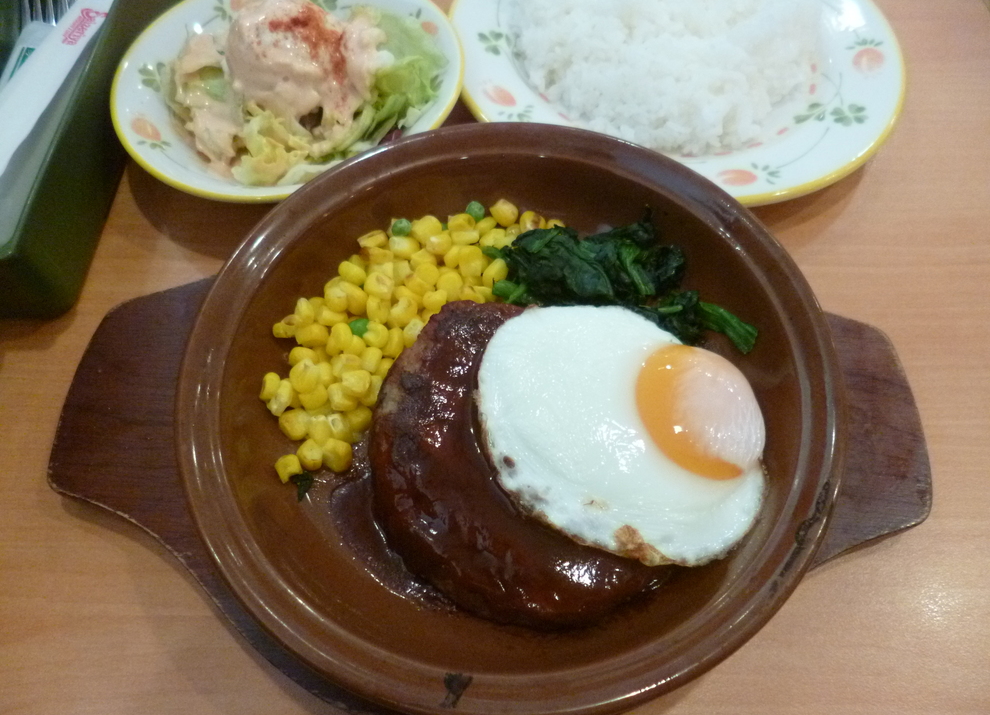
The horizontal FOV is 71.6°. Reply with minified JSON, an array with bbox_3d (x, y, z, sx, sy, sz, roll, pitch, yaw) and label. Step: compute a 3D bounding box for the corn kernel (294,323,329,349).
[{"bbox_3d":[-0.071,-0.009,0.266,0.013,0.008,0.009,0,61,0],"label":"corn kernel"}]

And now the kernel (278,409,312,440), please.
[{"bbox_3d":[-0.066,0.022,0.227,0.010,0.008,0.009,27,66,11],"label":"kernel"}]

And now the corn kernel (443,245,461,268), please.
[{"bbox_3d":[-0.017,-0.039,0.268,0.007,0.007,0.009,23,80,3],"label":"corn kernel"}]

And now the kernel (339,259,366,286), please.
[{"bbox_3d":[-0.055,-0.033,0.266,0.011,0.007,0.007,31,78,1],"label":"kernel"}]

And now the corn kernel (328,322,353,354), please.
[{"bbox_3d":[-0.053,-0.007,0.236,0.007,0.007,0.010,-16,65,-10],"label":"corn kernel"}]

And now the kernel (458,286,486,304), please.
[{"bbox_3d":[-0.009,-0.024,0.275,0.012,0.007,0.008,31,66,16],"label":"kernel"}]

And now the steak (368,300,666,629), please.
[{"bbox_3d":[0.012,0.031,0.246,0.108,0.023,0.122,-27,64,-14],"label":"steak"}]

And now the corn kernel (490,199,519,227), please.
[{"bbox_3d":[0.004,-0.055,0.261,0.011,0.008,0.010,38,68,16],"label":"corn kernel"}]

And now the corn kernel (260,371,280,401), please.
[{"bbox_3d":[-0.080,0.010,0.245,0.006,0.007,0.009,8,64,3],"label":"corn kernel"}]

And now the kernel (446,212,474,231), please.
[{"bbox_3d":[-0.013,-0.053,0.271,0.010,0.007,0.009,0,62,0],"label":"kernel"}]

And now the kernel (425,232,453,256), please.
[{"bbox_3d":[-0.023,-0.046,0.279,0.011,0.008,0.009,-17,62,-9],"label":"kernel"}]

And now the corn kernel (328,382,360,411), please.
[{"bbox_3d":[-0.051,0.013,0.229,0.010,0.008,0.009,37,68,15],"label":"corn kernel"}]

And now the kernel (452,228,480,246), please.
[{"bbox_3d":[-0.011,-0.047,0.274,0.010,0.008,0.006,-4,81,-2],"label":"kernel"}]

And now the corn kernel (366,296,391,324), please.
[{"bbox_3d":[-0.044,-0.017,0.255,0.008,0.007,0.011,-12,63,-6],"label":"corn kernel"}]

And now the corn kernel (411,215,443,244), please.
[{"bbox_3d":[-0.029,-0.053,0.285,0.011,0.008,0.013,38,68,19],"label":"corn kernel"}]

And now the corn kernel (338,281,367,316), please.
[{"bbox_3d":[-0.052,-0.022,0.254,0.009,0.008,0.013,-35,68,-17],"label":"corn kernel"}]

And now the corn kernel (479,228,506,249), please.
[{"bbox_3d":[-0.001,-0.045,0.261,0.011,0.007,0.008,-22,66,-13],"label":"corn kernel"}]

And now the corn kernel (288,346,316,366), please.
[{"bbox_3d":[-0.069,0.000,0.248,0.010,0.007,0.009,5,62,3],"label":"corn kernel"}]

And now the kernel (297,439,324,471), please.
[{"bbox_3d":[-0.064,0.034,0.238,0.008,0.008,0.010,-12,73,-11],"label":"kernel"}]

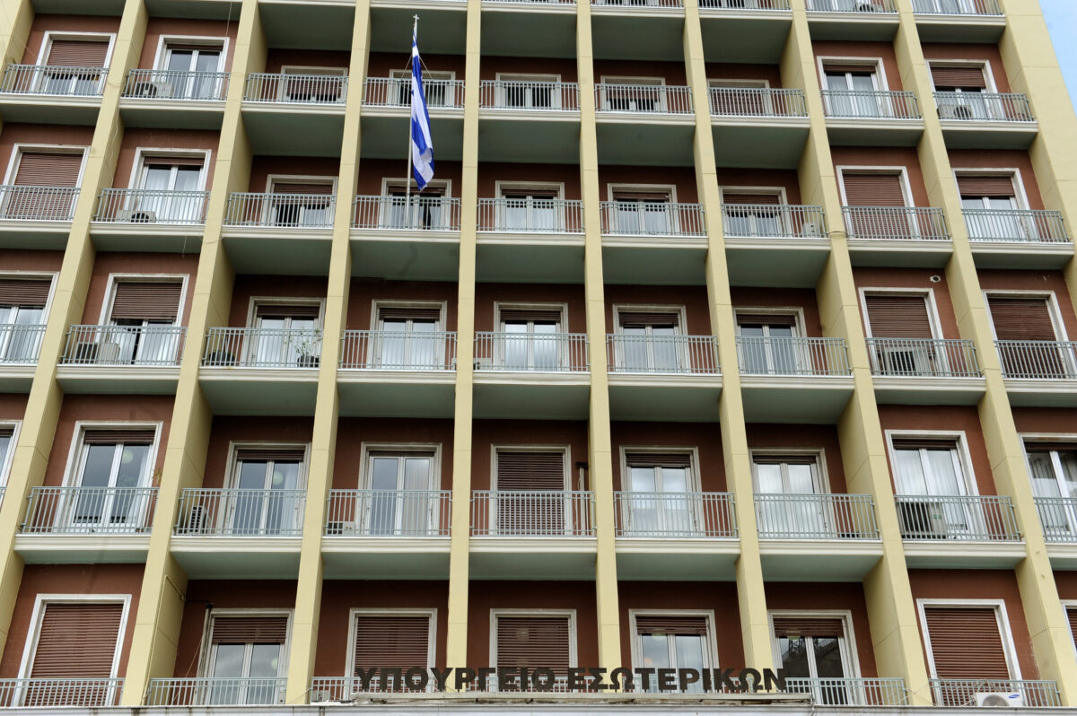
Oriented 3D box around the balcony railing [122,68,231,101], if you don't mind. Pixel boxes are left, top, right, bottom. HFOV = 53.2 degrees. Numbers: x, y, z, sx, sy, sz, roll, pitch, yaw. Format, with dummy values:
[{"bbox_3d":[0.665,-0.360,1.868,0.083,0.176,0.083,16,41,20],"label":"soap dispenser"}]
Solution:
[{"bbox_3d":[-8.245,-6.241,24.610,2.390,0.925,0.080,1,-29,-3],"label":"balcony railing"}]

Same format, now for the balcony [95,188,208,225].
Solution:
[{"bbox_3d":[-8.258,-3.235,23.070,2.349,0.884,0.100,1,-29,-3],"label":"balcony"}]

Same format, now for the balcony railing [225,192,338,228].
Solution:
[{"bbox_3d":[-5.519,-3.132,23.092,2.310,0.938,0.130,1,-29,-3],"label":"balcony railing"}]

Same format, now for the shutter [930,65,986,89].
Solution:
[{"bbox_3d":[10.249,-6.879,26.345,1.339,0.610,0.050,1,-29,-3],"label":"shutter"}]

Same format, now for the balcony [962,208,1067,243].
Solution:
[{"bbox_3d":[10.551,-2.912,23.856,2.357,0.925,0.080,1,-29,-3],"label":"balcony"}]

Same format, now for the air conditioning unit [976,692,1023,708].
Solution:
[{"bbox_3d":[7.929,6.069,18.534,0.828,0.550,0.284,1,-29,-3],"label":"air conditioning unit"}]

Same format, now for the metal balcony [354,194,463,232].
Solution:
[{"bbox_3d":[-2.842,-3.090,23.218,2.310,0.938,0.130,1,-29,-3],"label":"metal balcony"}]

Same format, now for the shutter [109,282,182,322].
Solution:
[{"bbox_3d":[-8.241,-1.200,22.698,1.360,0.930,0.060,1,-29,-3],"label":"shutter"}]

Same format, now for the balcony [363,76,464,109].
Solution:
[{"bbox_3d":[-2.865,-6.146,24.871,2.341,0.925,0.080,1,-29,-3],"label":"balcony"}]

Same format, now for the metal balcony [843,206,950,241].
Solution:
[{"bbox_3d":[7.889,-2.977,23.851,2.332,0.868,0.100,1,-29,-3],"label":"metal balcony"}]

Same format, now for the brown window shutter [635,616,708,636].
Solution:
[{"bbox_3d":[2.568,5.144,20.647,1.360,0.355,0.060,1,-29,-3],"label":"brown window shutter"}]

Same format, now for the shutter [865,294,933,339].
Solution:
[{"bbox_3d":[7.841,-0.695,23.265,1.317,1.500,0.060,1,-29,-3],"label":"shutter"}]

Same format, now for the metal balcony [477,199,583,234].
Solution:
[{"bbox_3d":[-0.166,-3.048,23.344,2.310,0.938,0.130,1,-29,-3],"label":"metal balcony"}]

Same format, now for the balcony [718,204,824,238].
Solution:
[{"bbox_3d":[5.185,-2.998,23.708,2.306,0.852,0.100,1,-29,-3],"label":"balcony"}]

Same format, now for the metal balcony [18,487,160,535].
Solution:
[{"bbox_3d":[-8.191,2.800,19.731,2.349,0.903,0.100,1,-29,-3],"label":"metal balcony"}]

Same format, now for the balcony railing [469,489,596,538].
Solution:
[{"bbox_3d":[-0.092,2.917,19.996,2.326,0.925,0.080,1,-29,-3],"label":"balcony railing"}]

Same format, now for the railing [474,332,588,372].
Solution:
[{"bbox_3d":[-0.132,-0.101,21.231,2.223,0.884,0.055,1,-29,-3],"label":"railing"}]

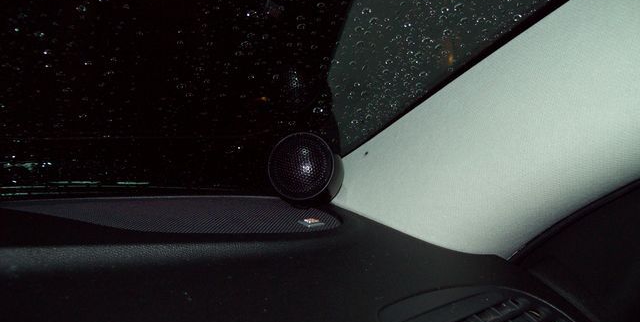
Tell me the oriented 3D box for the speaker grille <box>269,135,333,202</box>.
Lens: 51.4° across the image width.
[{"bbox_3d":[-0.014,0.004,0.517,0.052,0.052,0.007,2,-11,13],"label":"speaker grille"}]

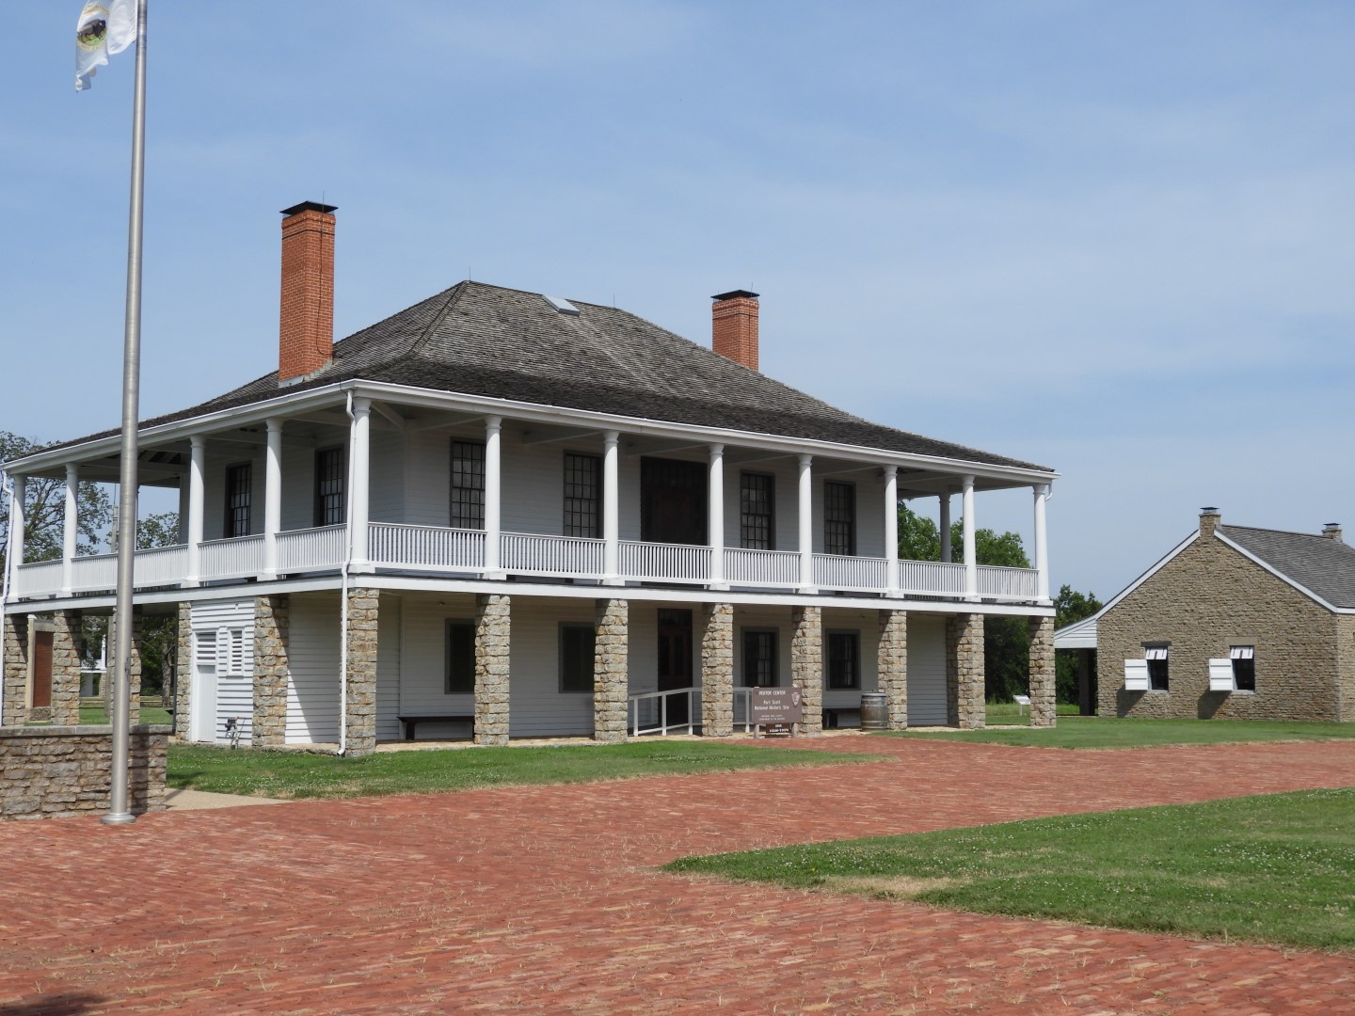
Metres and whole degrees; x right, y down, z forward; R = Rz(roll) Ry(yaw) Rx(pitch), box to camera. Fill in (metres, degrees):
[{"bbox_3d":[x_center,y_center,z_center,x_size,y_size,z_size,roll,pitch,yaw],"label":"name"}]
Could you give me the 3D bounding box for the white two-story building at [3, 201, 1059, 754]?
[{"bbox_3d":[-3.366,-0.496,44.330,21.063,12.200,16.225,5,-8,-42],"label":"white two-story building"}]

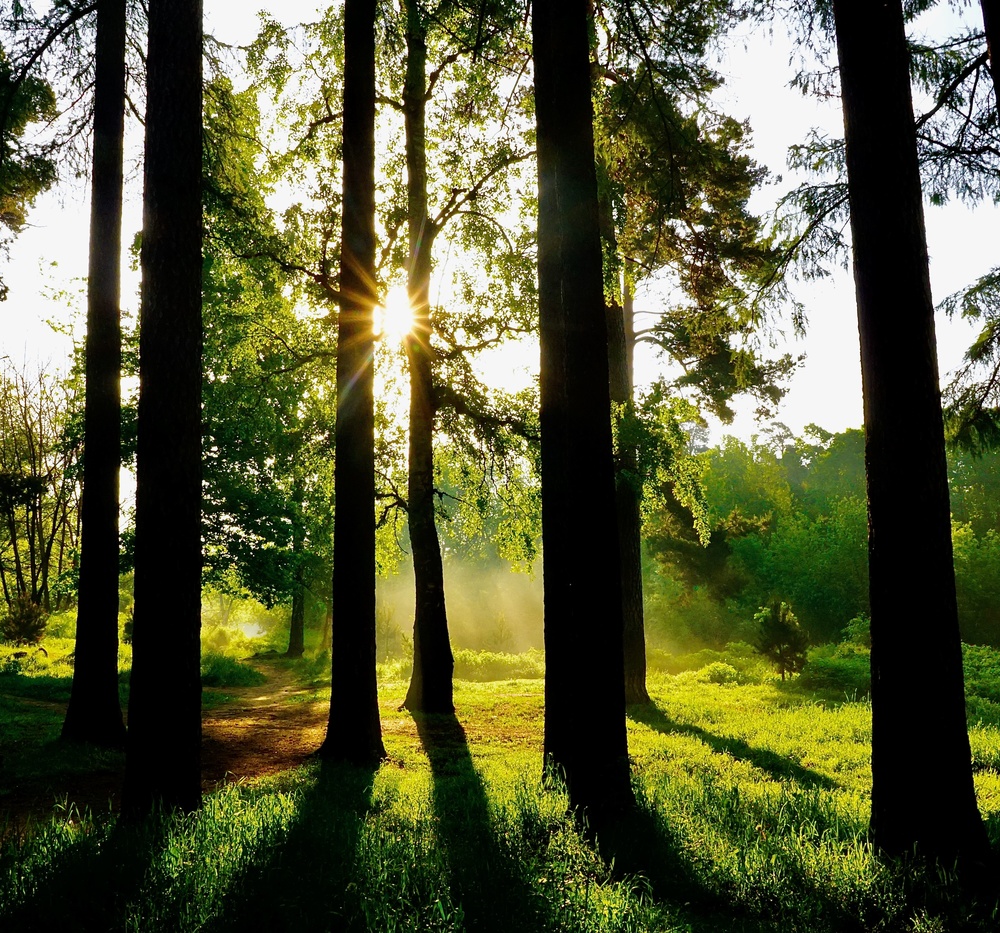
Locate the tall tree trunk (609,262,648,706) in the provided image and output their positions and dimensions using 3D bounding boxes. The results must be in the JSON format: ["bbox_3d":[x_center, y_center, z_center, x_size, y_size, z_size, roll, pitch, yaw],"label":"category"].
[{"bbox_3d":[1.991,0.184,16.970,0.520,7.220,0.520,0,-7,0],"label":"tall tree trunk"}]

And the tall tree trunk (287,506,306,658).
[{"bbox_3d":[-5.719,3.253,29.779,0.470,4.290,0.470,0,-7,0],"label":"tall tree trunk"}]

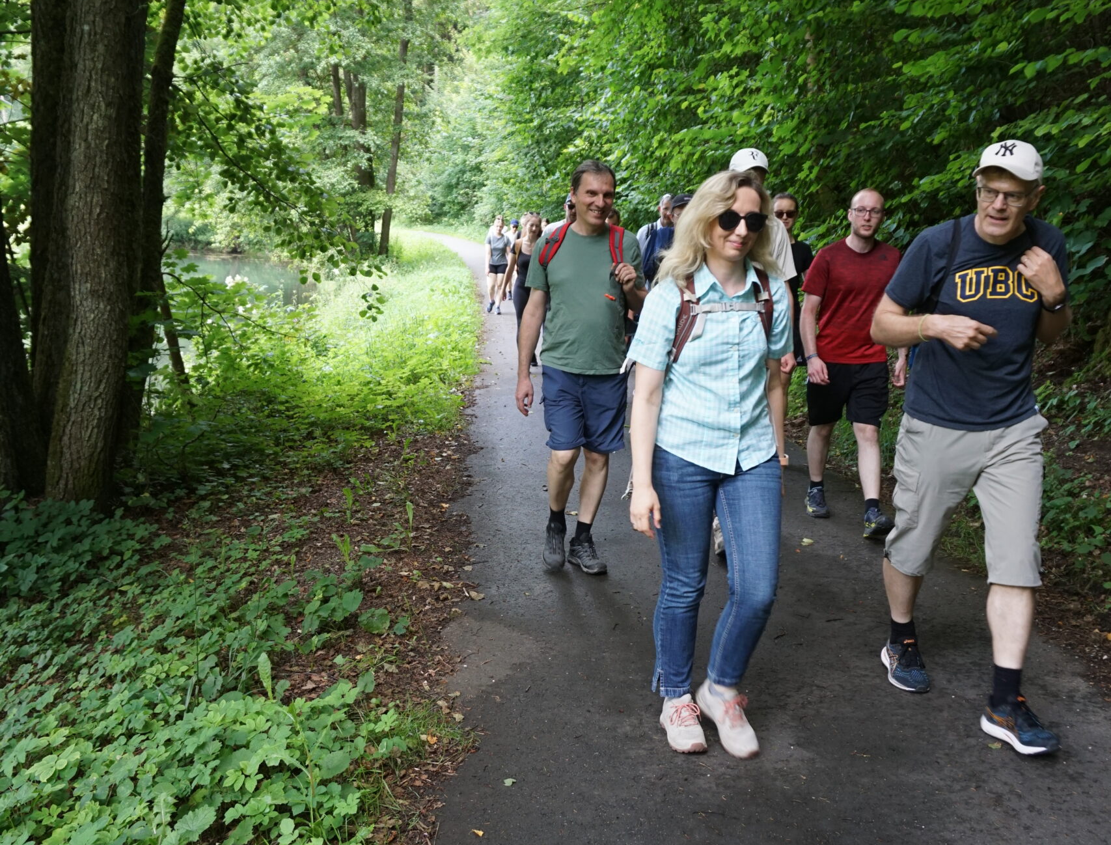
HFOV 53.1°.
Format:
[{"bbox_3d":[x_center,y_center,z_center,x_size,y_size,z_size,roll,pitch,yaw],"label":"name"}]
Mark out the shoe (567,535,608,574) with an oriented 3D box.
[{"bbox_3d":[0.150,0.597,5.081,0.110,0.120,0.290,-4,11,-24],"label":"shoe"}]

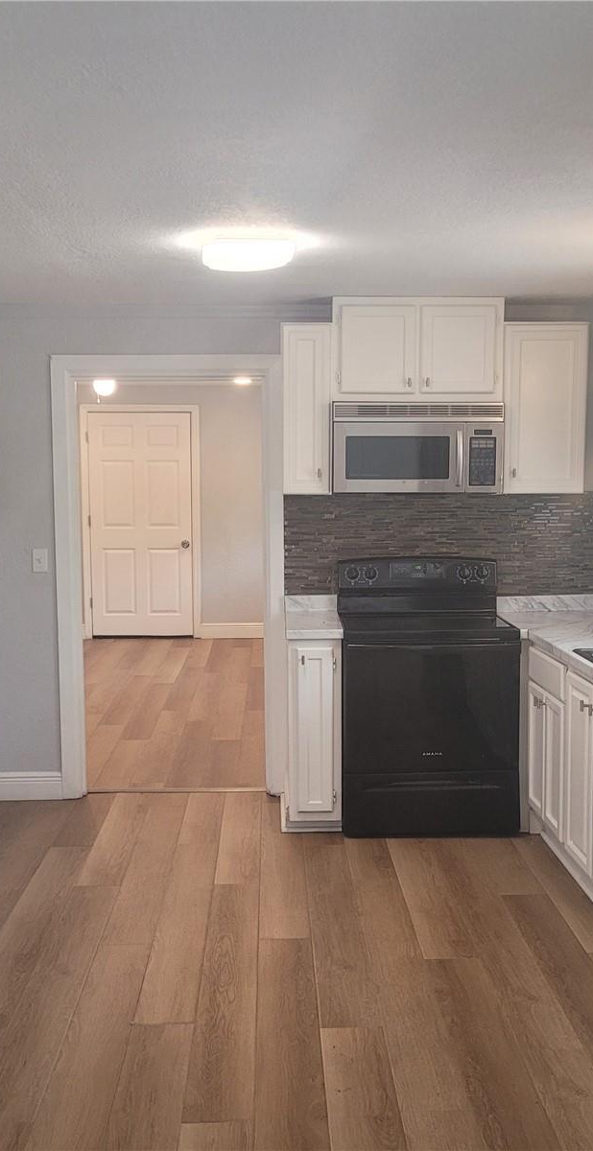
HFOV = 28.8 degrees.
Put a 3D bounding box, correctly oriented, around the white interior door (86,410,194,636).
[{"bbox_3d":[-1.421,-0.465,10.526,0.915,2.039,0.045,-1,5,-1],"label":"white interior door"}]

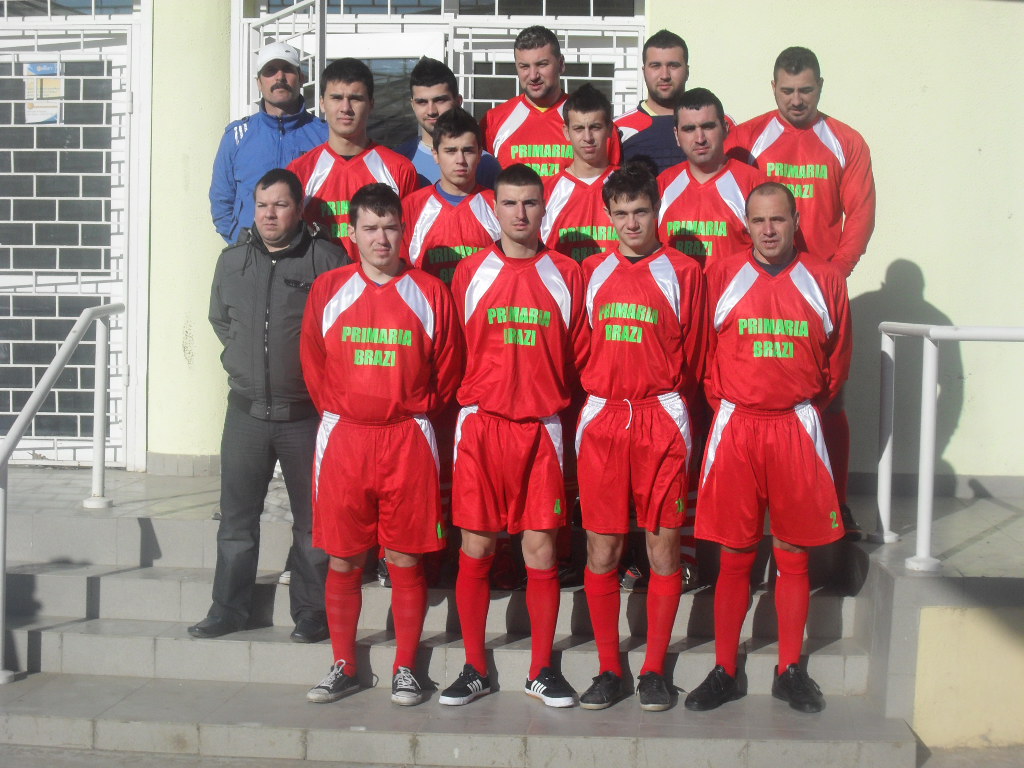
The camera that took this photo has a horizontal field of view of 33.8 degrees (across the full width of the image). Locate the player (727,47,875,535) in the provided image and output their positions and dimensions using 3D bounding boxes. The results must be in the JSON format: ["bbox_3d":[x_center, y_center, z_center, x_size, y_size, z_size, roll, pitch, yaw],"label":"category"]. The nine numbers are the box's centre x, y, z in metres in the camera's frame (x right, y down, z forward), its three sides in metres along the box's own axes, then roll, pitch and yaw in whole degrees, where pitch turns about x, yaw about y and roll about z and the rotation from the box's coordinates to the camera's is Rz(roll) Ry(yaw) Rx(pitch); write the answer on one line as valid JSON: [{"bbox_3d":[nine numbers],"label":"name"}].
[{"bbox_3d":[1.066,-0.365,6.298,0.580,1.816,0.400,1,3,10],"label":"player"}]

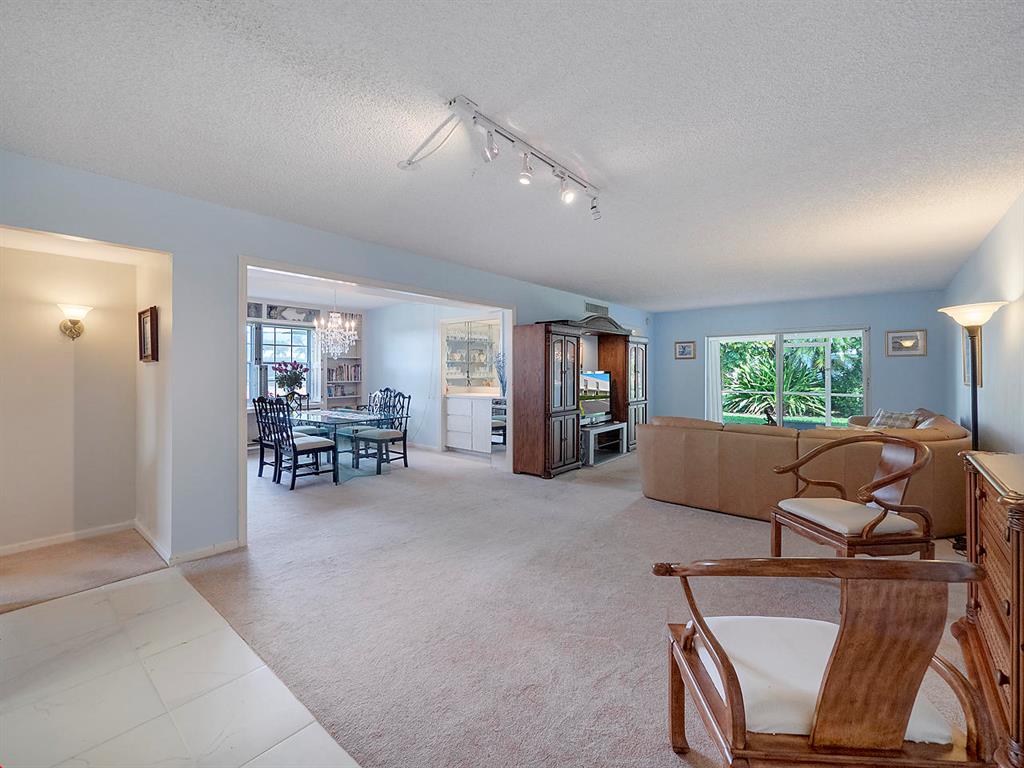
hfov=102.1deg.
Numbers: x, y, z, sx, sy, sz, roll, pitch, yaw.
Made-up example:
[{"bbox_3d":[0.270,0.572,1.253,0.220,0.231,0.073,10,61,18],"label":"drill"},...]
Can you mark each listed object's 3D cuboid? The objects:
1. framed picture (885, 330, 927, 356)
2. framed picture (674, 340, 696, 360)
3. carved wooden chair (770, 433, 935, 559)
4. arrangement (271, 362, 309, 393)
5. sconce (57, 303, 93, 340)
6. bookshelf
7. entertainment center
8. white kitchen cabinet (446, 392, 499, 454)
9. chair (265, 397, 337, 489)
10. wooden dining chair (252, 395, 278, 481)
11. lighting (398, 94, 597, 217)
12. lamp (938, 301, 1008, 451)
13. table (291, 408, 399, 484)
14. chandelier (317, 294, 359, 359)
[{"bbox_3d":[5.820,-0.599,6.120,0.460,0.380,0.030,1,1,40],"label":"framed picture"},{"bbox_3d":[3.487,-0.666,8.313,0.420,0.360,0.030,1,2,40],"label":"framed picture"},{"bbox_3d":[1.950,0.757,2.398,0.570,0.890,0.630,0,1,-6],"label":"carved wooden chair"},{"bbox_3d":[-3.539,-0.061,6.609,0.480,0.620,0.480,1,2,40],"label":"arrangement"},{"bbox_3d":[-3.248,-0.457,3.079,0.190,0.265,0.180,1,2,40],"label":"sconce"},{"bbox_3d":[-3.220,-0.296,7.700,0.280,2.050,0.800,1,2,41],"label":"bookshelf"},{"bbox_3d":[1.164,0.081,6.116,0.570,2.000,2.800,1,2,41],"label":"entertainment center"},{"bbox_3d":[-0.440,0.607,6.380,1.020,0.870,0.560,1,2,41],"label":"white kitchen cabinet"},{"bbox_3d":[-2.370,0.637,4.690,0.530,0.980,0.560,1,2,41],"label":"chair"},{"bbox_3d":[-2.844,0.650,5.136,0.520,1.000,0.560,1,2,40],"label":"wooden dining chair"},{"bbox_3d":[-0.097,-1.142,2.448,0.740,0.195,1.240,1,2,42],"label":"lighting"},{"bbox_3d":[3.471,0.280,3.104,0.345,1.730,0.345,1,2,40],"label":"lamp"},{"bbox_3d":[-2.290,0.773,5.291,1.930,0.740,0.960,1,2,40],"label":"table"},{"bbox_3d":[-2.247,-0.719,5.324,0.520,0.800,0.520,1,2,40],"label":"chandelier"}]

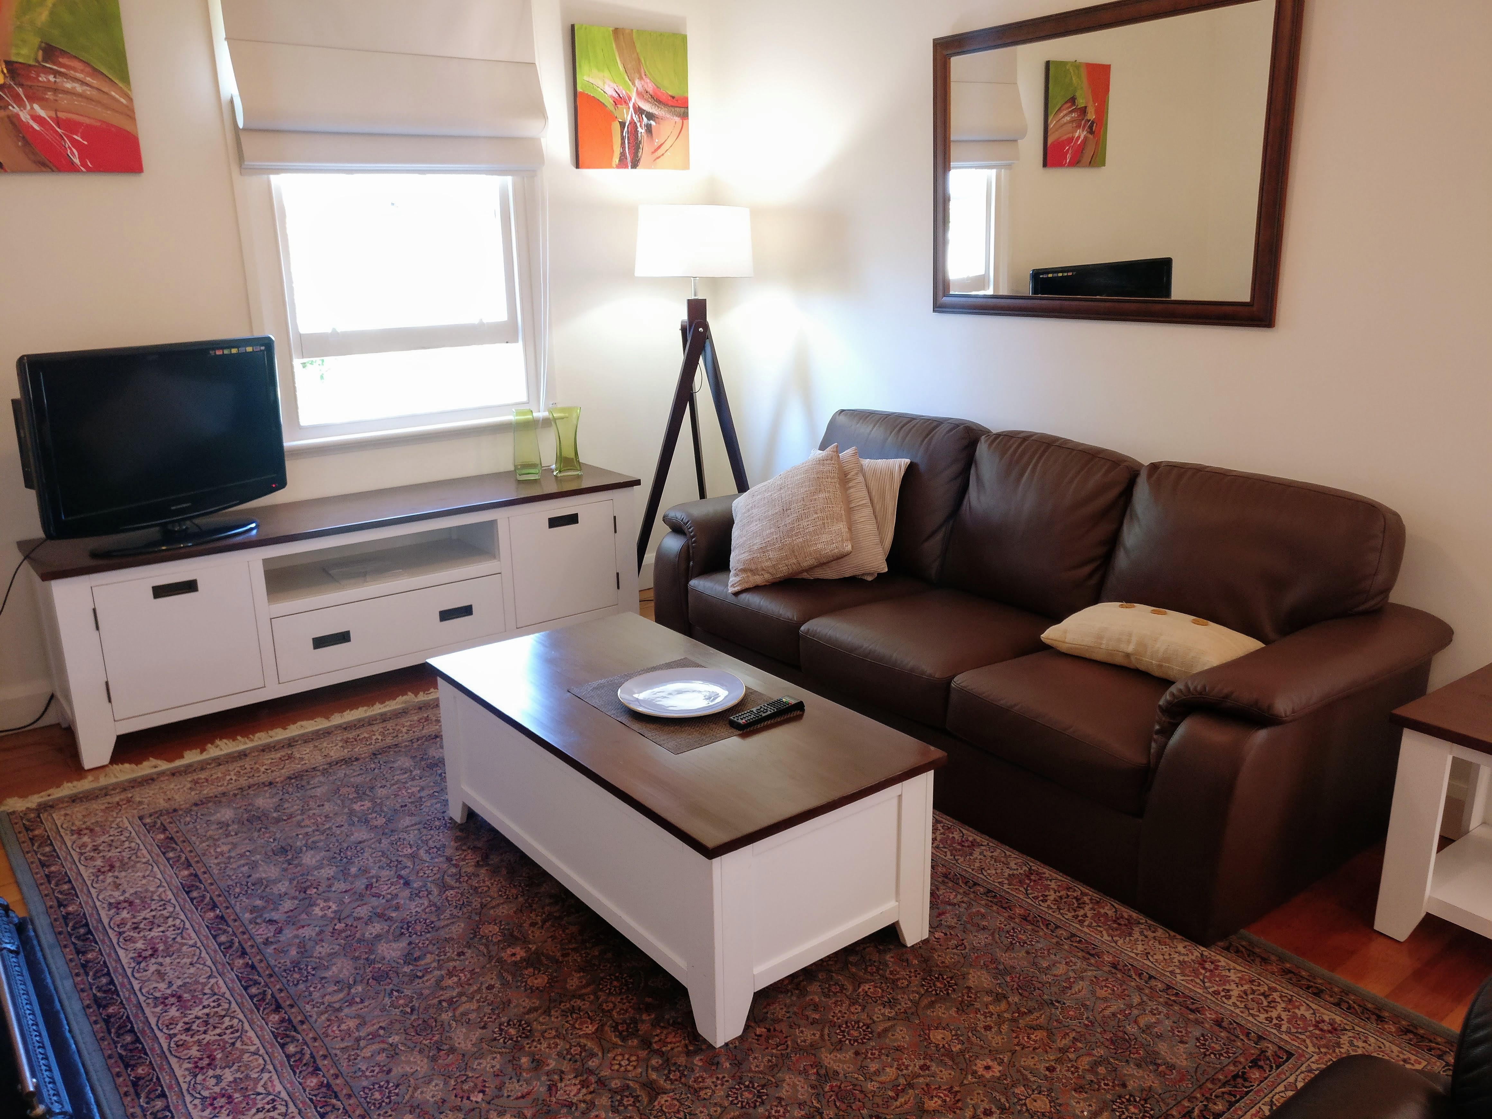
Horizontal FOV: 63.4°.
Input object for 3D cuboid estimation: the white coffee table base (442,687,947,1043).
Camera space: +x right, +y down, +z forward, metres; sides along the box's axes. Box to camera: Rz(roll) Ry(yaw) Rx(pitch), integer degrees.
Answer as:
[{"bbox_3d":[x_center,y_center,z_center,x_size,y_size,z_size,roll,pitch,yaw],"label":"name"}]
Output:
[{"bbox_3d":[-0.193,0.558,2.863,0.577,0.411,1.179,-13,20,-36],"label":"white coffee table base"}]

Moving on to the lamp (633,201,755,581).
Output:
[{"bbox_3d":[-0.180,-0.544,4.617,0.574,1.564,0.581,-1,16,-2],"label":"lamp"}]

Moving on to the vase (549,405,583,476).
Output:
[{"bbox_3d":[-0.667,-0.444,4.484,0.113,0.257,0.086,-3,16,-8],"label":"vase"}]

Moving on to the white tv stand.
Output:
[{"bbox_3d":[-1.285,0.115,4.108,1.929,0.598,0.453,-12,20,-35],"label":"white tv stand"}]

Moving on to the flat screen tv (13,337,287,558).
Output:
[{"bbox_3d":[-1.716,-0.338,3.568,0.211,0.578,0.756,10,19,33],"label":"flat screen tv"}]

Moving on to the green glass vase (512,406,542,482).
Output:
[{"bbox_3d":[-0.801,-0.426,4.427,0.092,0.257,0.101,-3,16,-10],"label":"green glass vase"}]

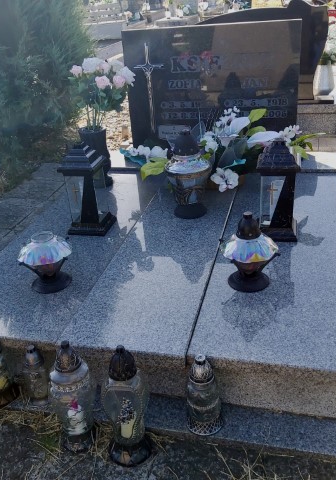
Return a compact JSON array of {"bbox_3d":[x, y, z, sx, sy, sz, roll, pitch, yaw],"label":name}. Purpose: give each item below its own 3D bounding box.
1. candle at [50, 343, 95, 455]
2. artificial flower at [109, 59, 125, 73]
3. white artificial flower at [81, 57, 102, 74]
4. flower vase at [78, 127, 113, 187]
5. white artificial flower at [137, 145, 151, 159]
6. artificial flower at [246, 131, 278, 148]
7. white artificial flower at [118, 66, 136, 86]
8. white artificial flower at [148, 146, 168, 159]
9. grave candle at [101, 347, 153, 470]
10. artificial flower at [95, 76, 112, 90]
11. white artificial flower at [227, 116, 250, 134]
[{"bbox_3d":[-0.268,0.441,1.350,0.118,0.375,0.118,-5,28,0],"label":"candle"},{"bbox_3d":[-0.266,-0.902,2.486,0.085,0.070,0.080,-8,28,-3],"label":"artificial flower"},{"bbox_3d":[-0.393,-0.897,2.472,0.110,0.085,0.100,-9,29,-6],"label":"white artificial flower"},{"bbox_3d":[-0.405,-0.476,2.740,0.155,0.305,0.155,2,29,15],"label":"flower vase"},{"bbox_3d":[-0.136,-0.491,2.670,0.070,0.060,0.060,-5,28,0],"label":"white artificial flower"},{"bbox_3d":[0.470,-0.500,2.393,0.150,0.070,0.085,-5,28,0],"label":"artificial flower"},{"bbox_3d":[-0.205,-0.826,2.428,0.092,0.080,0.090,-5,28,0],"label":"white artificial flower"},{"bbox_3d":[-0.052,-0.479,2.630,0.105,0.065,0.075,-6,28,0],"label":"white artificial flower"},{"bbox_3d":[-0.114,0.445,1.308,0.122,0.380,0.120,-5,28,0],"label":"grave candle"},{"bbox_3d":[-0.320,-0.777,2.386,0.080,0.068,0.075,-5,28,0],"label":"artificial flower"},{"bbox_3d":[0.359,-0.575,2.414,0.110,0.080,0.090,-5,28,0],"label":"white artificial flower"}]

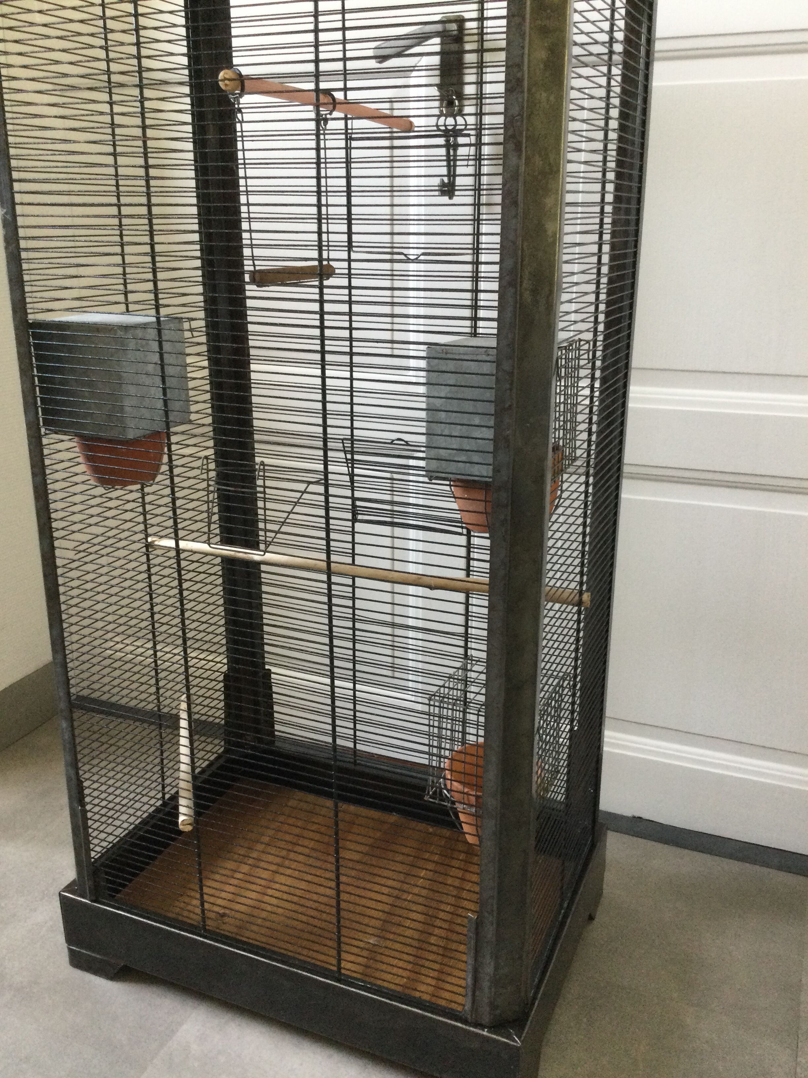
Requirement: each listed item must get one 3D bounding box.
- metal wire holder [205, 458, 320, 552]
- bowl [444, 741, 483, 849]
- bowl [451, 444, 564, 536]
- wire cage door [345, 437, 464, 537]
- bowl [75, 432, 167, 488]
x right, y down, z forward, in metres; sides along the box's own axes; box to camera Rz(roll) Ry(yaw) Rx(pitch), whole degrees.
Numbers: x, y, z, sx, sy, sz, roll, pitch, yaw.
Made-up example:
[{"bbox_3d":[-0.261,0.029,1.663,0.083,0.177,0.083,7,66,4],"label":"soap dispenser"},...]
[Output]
[{"bbox_3d":[-0.149,-0.040,0.947,0.121,0.092,0.081,8,20,21],"label":"metal wire holder"},{"bbox_3d":[0.096,0.279,1.030,0.104,0.078,0.104,0,19,0],"label":"bowl"},{"bbox_3d":[0.096,-0.051,0.908,0.106,0.075,0.106,0,19,0],"label":"bowl"},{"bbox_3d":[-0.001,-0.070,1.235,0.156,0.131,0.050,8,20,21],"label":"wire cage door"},{"bbox_3d":[-0.314,-0.104,1.077,0.105,0.075,0.105,0,19,0],"label":"bowl"}]

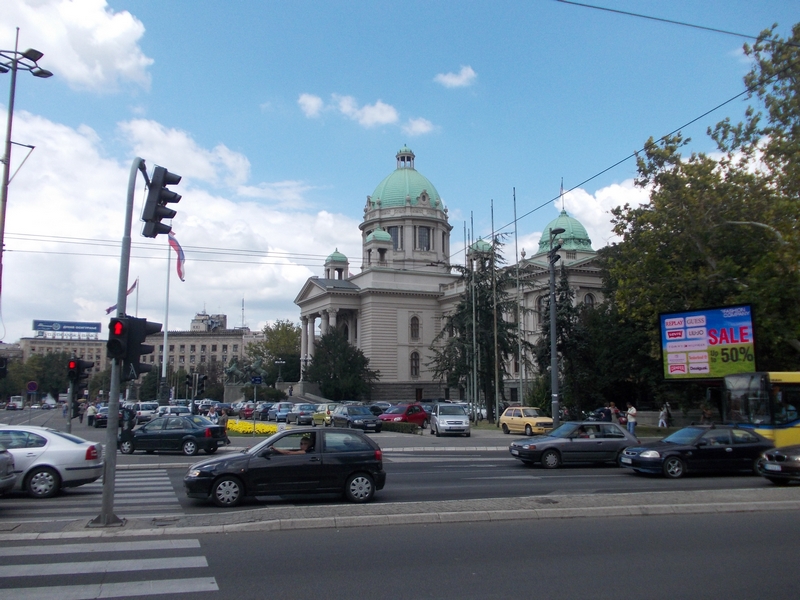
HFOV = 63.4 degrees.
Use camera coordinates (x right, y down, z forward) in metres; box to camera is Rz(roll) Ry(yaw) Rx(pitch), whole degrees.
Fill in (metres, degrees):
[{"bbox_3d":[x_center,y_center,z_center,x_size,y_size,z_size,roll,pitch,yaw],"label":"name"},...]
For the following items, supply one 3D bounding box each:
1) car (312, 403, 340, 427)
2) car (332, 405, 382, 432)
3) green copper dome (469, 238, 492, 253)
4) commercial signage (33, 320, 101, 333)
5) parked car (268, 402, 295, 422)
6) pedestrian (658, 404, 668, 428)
[{"bbox_3d":[-4.461,7.330,41.029,1.580,1.470,3.550,4,-10,-23],"label":"car"},{"bbox_3d":[-2.408,6.501,35.433,1.710,1.420,4.350,4,-10,-23],"label":"car"},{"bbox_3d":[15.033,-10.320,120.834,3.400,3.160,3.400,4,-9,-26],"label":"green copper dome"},{"bbox_3d":[-165.611,13.457,322.873,29.767,4.700,0.800,4,-9,-21],"label":"commercial signage"},{"bbox_3d":[-9.184,8.753,50.549,1.660,1.480,3.840,4,-10,-25],"label":"parked car"},{"bbox_3d":[17.832,7.924,43.825,0.500,1.670,0.550,1,-9,-5],"label":"pedestrian"}]

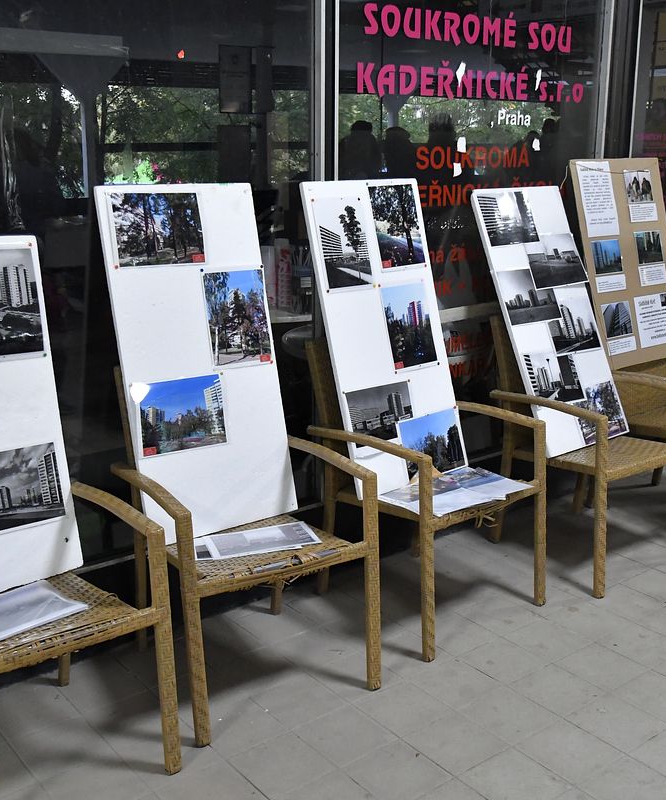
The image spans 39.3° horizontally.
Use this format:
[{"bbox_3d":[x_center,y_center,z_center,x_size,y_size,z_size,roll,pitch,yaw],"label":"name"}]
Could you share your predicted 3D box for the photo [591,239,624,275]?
[{"bbox_3d":[1.097,-0.569,3.729,0.180,0.136,0.006,-11,3,-37],"label":"photo"}]

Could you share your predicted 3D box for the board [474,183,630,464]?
[{"bbox_3d":[0.822,-0.317,3.524,0.492,1.004,0.030,-12,-5,-38],"label":"board"}]

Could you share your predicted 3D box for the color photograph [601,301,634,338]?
[{"bbox_3d":[1.143,-0.320,3.742,0.180,0.136,0.006,-11,3,-37],"label":"color photograph"}]

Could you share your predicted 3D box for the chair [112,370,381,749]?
[{"bbox_3d":[-0.263,0.370,2.672,0.574,0.890,0.596,-9,17,-30],"label":"chair"}]

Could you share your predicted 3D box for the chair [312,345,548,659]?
[{"bbox_3d":[0.301,0.255,3.067,0.575,0.880,0.640,-12,19,-39],"label":"chair"}]

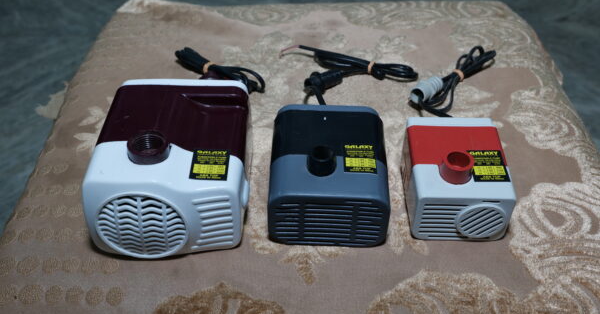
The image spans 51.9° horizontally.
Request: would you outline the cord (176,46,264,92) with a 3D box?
[{"bbox_3d":[-0.077,-0.085,0.574,0.107,0.029,0.051,19,43,21],"label":"cord"}]

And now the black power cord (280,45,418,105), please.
[{"bbox_3d":[0.046,-0.077,0.571,0.135,0.023,0.084,5,40,6],"label":"black power cord"}]

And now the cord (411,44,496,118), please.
[{"bbox_3d":[0.145,-0.070,0.563,0.057,0.023,0.116,33,49,33],"label":"cord"}]

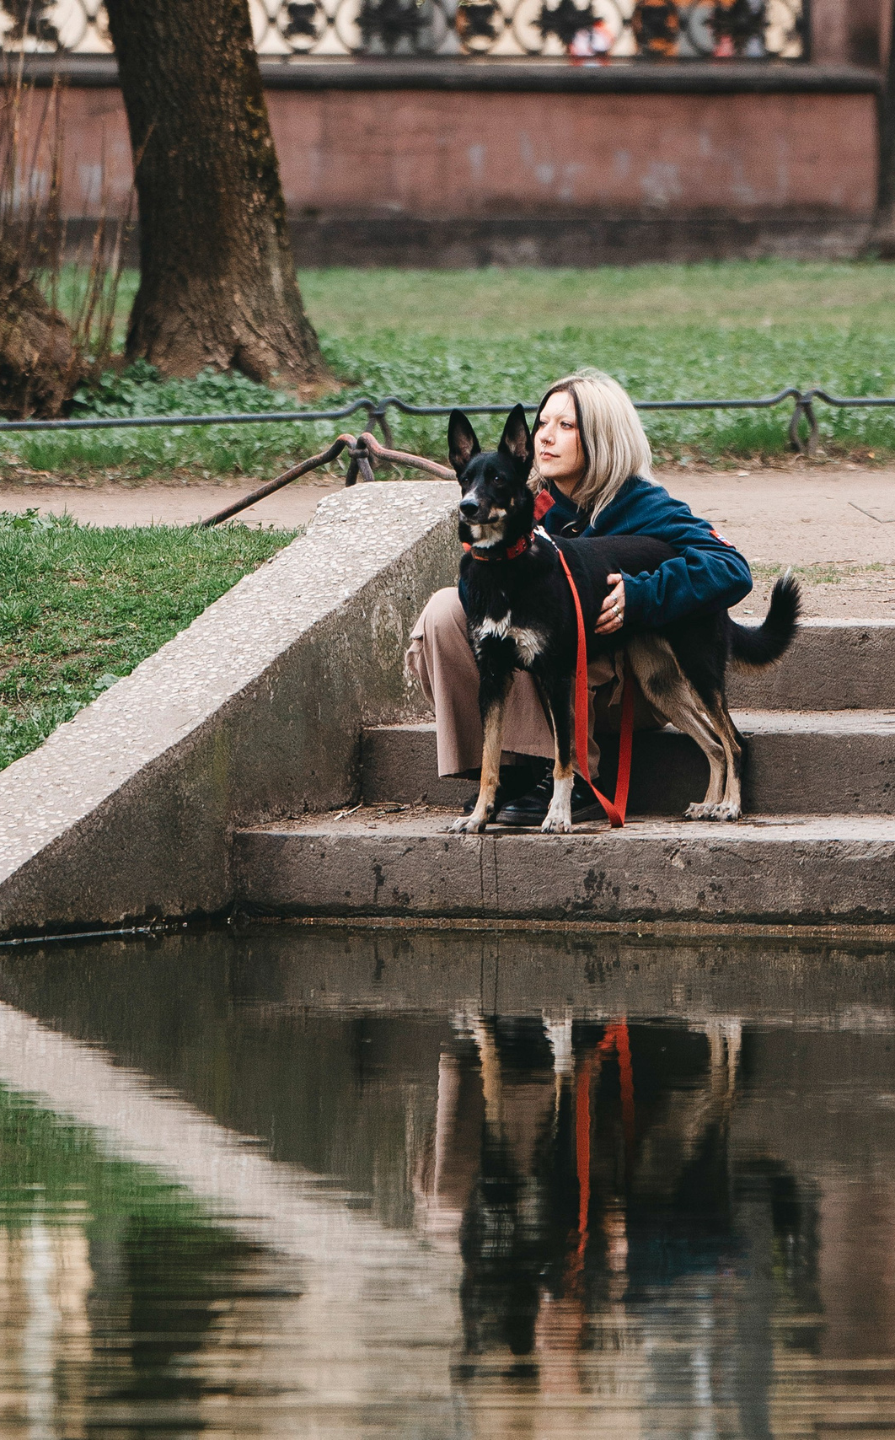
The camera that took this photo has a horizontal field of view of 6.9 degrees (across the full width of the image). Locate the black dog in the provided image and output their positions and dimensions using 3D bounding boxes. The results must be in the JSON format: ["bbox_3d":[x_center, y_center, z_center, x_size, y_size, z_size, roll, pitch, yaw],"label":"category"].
[{"bbox_3d":[0.365,-0.216,15.150,0.780,0.875,0.250,-4,6,-39],"label":"black dog"}]

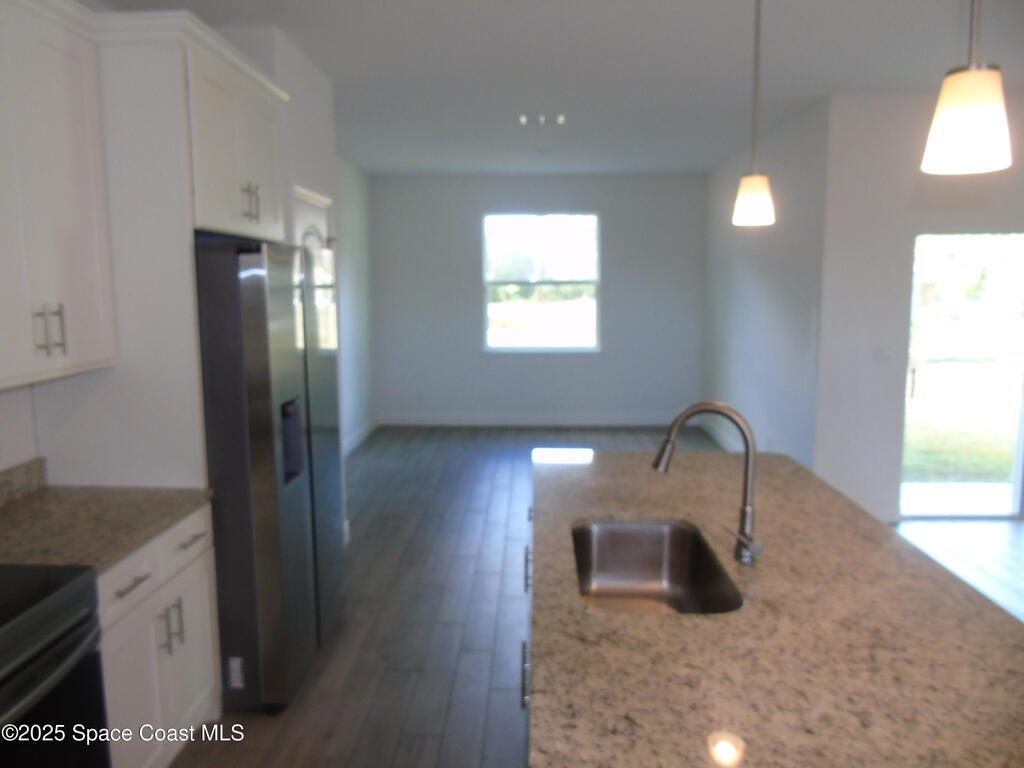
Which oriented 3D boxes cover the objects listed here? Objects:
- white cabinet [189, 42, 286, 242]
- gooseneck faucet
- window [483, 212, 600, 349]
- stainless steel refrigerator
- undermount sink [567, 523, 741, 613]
[{"bbox_3d":[-1.398,-0.922,3.031,0.625,0.640,0.950,0,7,2],"label":"white cabinet"},{"bbox_3d":[0.502,0.261,1.897,0.272,0.422,0.090,0,7,2],"label":"gooseneck faucet"},{"bbox_3d":[0.342,-1.180,8.573,1.355,1.585,0.120,0,7,2],"label":"window"},{"bbox_3d":[-1.262,0.328,3.195,0.825,1.778,0.910,0,7,2],"label":"stainless steel refrigerator"},{"bbox_3d":[0.353,0.570,1.952,0.375,0.215,0.670,0,7,2],"label":"undermount sink"}]

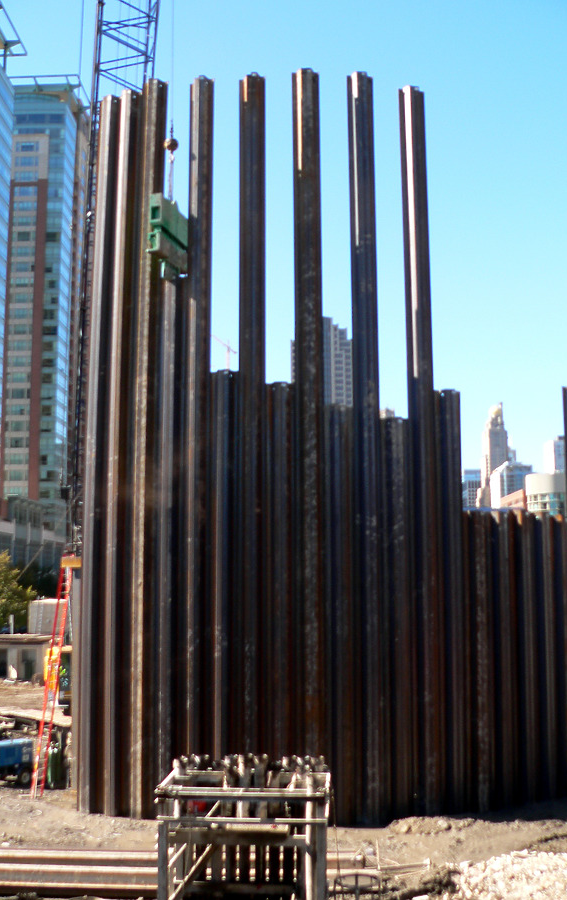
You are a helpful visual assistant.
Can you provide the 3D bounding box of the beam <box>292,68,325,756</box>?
[{"bbox_3d":[0.804,-0.841,29.366,0.930,24.160,0.320,0,-9,-1],"label":"beam"}]

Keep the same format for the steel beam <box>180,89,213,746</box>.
[{"bbox_3d":[-2.733,-0.769,29.753,0.930,24.040,0.320,-2,-10,13],"label":"steel beam"}]

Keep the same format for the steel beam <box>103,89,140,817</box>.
[{"bbox_3d":[-5.305,-0.627,30.600,0.930,24.150,0.320,-4,-10,23],"label":"steel beam"}]

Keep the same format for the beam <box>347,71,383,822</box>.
[{"bbox_3d":[2.605,-0.782,29.491,0.930,24.150,0.320,1,-9,-7],"label":"beam"}]

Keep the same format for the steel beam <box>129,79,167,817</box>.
[{"bbox_3d":[-4.419,-0.767,30.287,0.930,24.330,0.320,-3,-10,19],"label":"steel beam"}]

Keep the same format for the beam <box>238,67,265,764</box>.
[{"bbox_3d":[-0.969,-0.782,29.444,0.930,24.000,0.320,-1,-9,6],"label":"beam"}]

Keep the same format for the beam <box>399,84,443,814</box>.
[{"bbox_3d":[4.409,-0.623,29.816,0.930,23.750,0.320,2,-10,-14],"label":"beam"}]

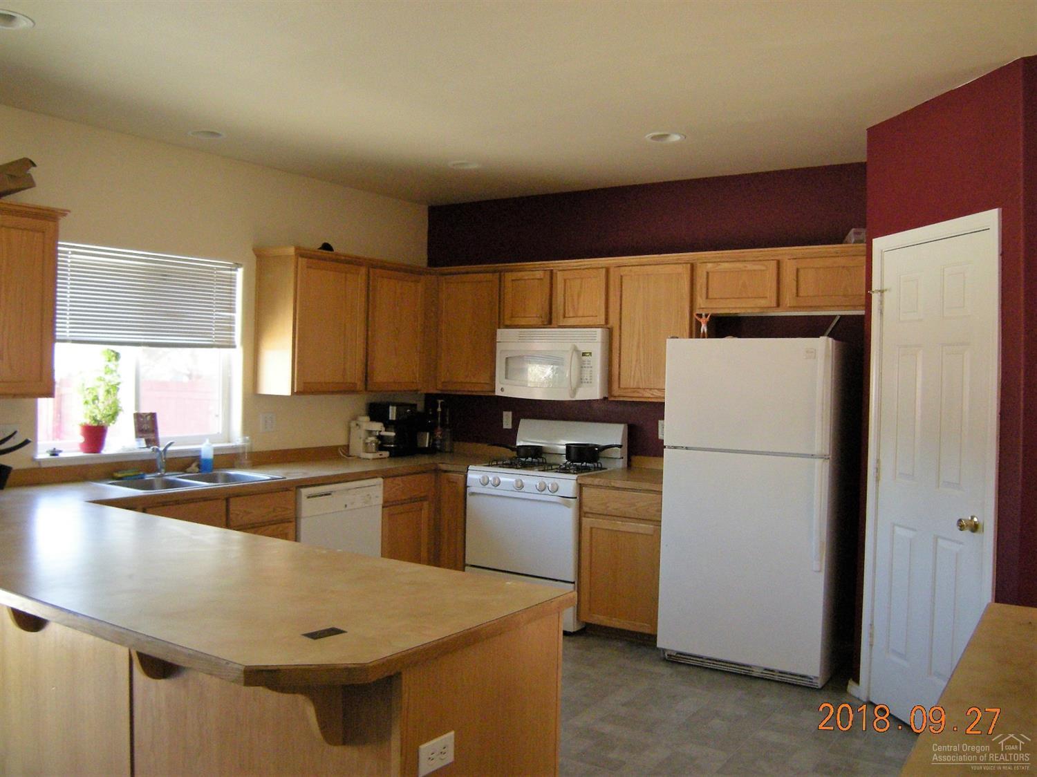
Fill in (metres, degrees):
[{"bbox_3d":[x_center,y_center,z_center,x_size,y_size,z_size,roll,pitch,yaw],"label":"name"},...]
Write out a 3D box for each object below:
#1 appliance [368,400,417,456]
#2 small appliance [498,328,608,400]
[{"bbox_3d":[-0.792,0.272,5.579,0.240,0.335,0.290,3,2,44],"label":"appliance"},{"bbox_3d":[0.278,-0.151,5.183,0.757,0.423,0.410,2,1,34],"label":"small appliance"}]

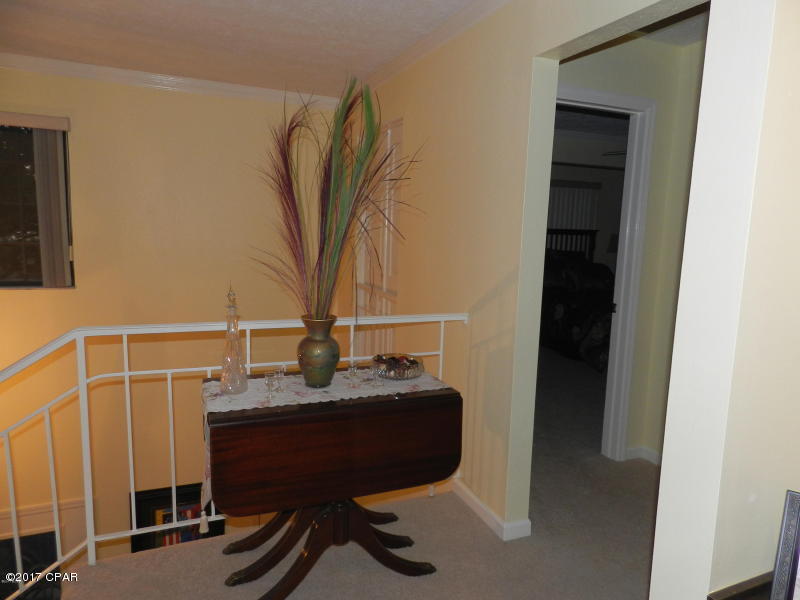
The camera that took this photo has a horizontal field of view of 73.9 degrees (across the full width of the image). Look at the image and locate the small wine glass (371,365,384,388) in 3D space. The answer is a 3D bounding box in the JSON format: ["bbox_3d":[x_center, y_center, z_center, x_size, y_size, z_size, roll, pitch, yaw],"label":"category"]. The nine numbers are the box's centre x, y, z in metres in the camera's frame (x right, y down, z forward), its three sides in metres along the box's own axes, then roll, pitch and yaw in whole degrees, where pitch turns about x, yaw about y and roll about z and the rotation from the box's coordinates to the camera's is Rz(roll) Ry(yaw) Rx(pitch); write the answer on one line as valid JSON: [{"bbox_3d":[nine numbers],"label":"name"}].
[{"bbox_3d":[-0.090,0.306,2.128,0.053,0.081,0.053,2,7,0],"label":"small wine glass"}]

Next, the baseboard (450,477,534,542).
[{"bbox_3d":[0.438,1.003,2.615,0.144,0.083,0.490,-1,8,-24],"label":"baseboard"}]

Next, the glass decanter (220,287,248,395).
[{"bbox_3d":[-0.621,0.147,1.990,0.101,0.398,0.101,-1,8,-24],"label":"glass decanter"}]

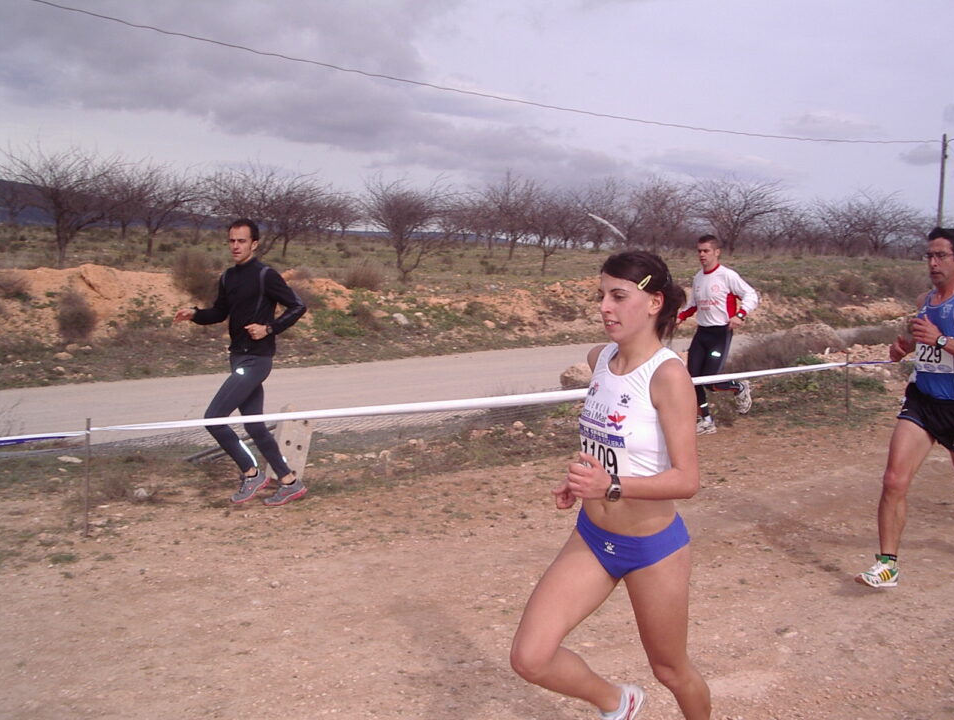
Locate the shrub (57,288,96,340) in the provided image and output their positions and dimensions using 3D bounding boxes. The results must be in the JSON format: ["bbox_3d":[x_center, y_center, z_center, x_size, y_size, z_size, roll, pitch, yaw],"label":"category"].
[{"bbox_3d":[-5.042,-0.562,13.300,0.505,0.682,0.505,1,7,0],"label":"shrub"}]

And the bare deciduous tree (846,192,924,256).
[{"bbox_3d":[18.130,-6.088,47.000,3.568,2.944,3.568,1,7,0],"label":"bare deciduous tree"}]

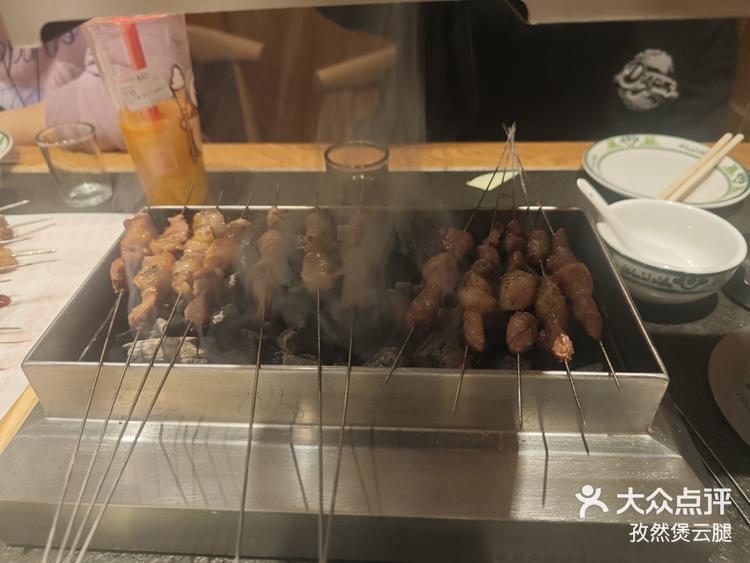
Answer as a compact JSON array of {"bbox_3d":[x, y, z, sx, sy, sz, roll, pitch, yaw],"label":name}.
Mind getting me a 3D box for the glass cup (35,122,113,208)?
[{"bbox_3d":[-0.353,-0.139,0.619,0.064,0.076,0.064,-1,39,1],"label":"glass cup"}]

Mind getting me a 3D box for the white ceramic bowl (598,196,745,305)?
[{"bbox_3d":[0.253,-0.020,0.462,0.116,0.055,0.116,1,39,3],"label":"white ceramic bowl"}]

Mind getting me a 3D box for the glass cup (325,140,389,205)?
[{"bbox_3d":[-0.018,-0.102,0.558,0.064,0.076,0.064,-1,39,1],"label":"glass cup"}]

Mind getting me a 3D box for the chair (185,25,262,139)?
[{"bbox_3d":[-0.507,-0.213,1.370,0.560,0.760,0.520,1,39,3],"label":"chair"}]

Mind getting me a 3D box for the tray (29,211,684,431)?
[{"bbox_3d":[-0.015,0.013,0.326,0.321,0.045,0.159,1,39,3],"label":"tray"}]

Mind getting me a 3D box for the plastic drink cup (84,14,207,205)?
[{"bbox_3d":[-0.239,-0.187,0.578,0.096,0.197,0.096,-1,39,1],"label":"plastic drink cup"}]

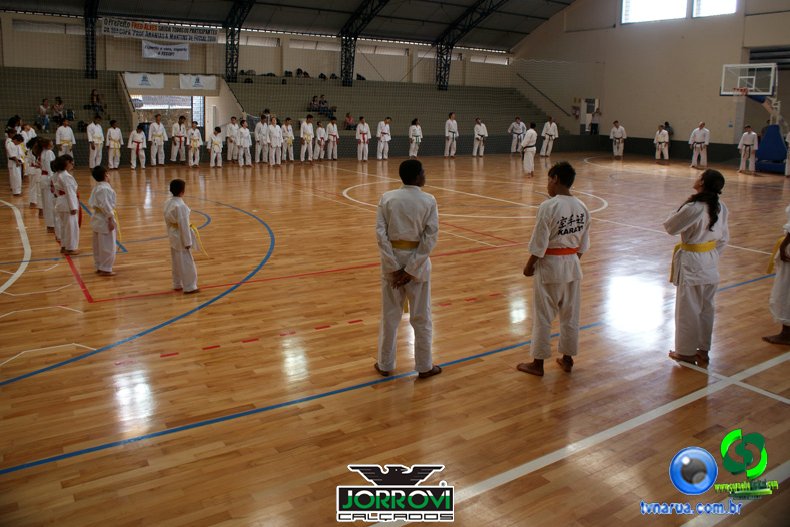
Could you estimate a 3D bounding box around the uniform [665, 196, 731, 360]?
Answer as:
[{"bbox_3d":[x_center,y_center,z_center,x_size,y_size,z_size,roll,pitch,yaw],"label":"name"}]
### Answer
[{"bbox_3d":[2.516,0.142,4.945,0.480,1.342,0.340,-4,15,-21],"label":"uniform"}]

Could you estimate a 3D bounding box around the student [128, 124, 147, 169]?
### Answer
[{"bbox_3d":[-7.823,-3.535,18.010,0.530,1.334,0.300,-6,16,-26],"label":"student"}]

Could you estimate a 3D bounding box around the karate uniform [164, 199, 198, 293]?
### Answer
[{"bbox_3d":[-2.303,-0.214,6.395,0.370,1.023,0.280,15,20,41],"label":"karate uniform"}]

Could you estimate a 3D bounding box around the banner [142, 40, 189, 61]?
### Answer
[{"bbox_3d":[-10.077,-9.322,26.021,2.000,0.680,0.050,-8,17,-32],"label":"banner"}]

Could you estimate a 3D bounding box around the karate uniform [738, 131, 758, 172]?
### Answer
[{"bbox_3d":[13.386,-4.216,22.440,0.600,1.529,0.330,14,19,40],"label":"karate uniform"}]

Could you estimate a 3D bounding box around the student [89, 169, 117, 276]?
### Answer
[{"bbox_3d":[-3.467,-0.504,6.983,0.280,1.277,0.370,-12,20,-42],"label":"student"}]

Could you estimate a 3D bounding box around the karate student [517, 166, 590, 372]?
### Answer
[{"bbox_3d":[1.183,0.037,4.425,0.470,1.580,0.360,-5,16,-24],"label":"karate student"}]

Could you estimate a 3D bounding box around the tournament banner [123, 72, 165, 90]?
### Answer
[{"bbox_3d":[-10.209,-7.461,24.200,1.580,0.620,0.030,-8,17,-31],"label":"tournament banner"}]

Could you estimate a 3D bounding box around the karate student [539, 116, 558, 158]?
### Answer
[{"bbox_3d":[6.950,-5.709,26.833,0.720,1.795,0.380,6,15,16],"label":"karate student"}]

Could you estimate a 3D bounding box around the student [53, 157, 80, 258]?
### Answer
[{"bbox_3d":[-4.405,-0.791,7.937,0.280,1.304,0.380,-10,19,-38],"label":"student"}]

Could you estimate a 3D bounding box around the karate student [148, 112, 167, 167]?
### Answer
[{"bbox_3d":[-7.755,-4.034,19.424,0.600,1.712,0.340,-5,16,-24],"label":"karate student"}]

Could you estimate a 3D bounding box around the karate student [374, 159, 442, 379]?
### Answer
[{"bbox_3d":[0.101,0.036,4.293,0.480,1.595,0.360,2,14,3],"label":"karate student"}]

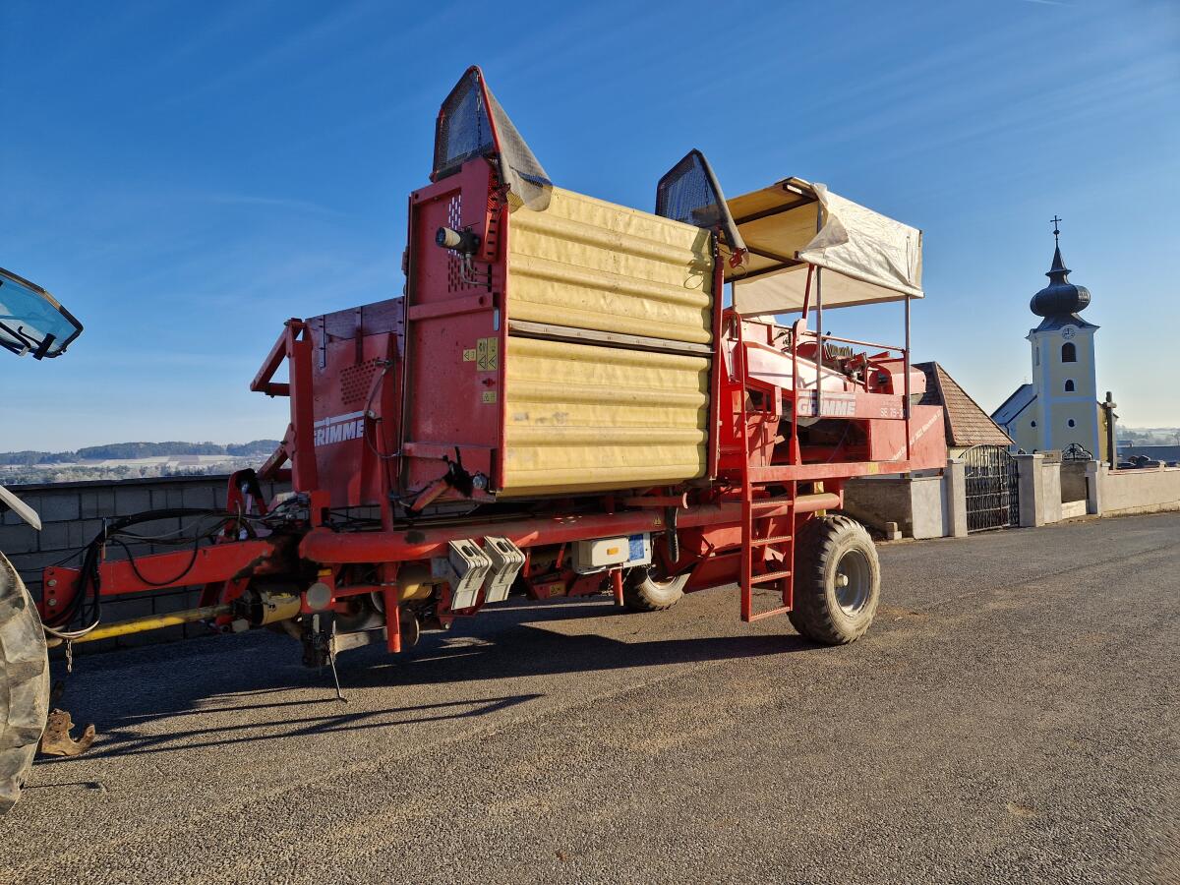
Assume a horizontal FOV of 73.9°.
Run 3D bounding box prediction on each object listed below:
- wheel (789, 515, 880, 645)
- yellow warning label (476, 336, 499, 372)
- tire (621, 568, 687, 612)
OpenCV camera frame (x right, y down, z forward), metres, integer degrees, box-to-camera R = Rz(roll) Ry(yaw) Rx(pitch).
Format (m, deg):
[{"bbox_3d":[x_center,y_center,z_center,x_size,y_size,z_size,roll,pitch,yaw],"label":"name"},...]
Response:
[{"bbox_3d":[2.090,1.170,6.736,1.067,1.067,0.385,0,0,-44],"label":"wheel"},{"bbox_3d":[-0.541,-0.464,4.129,0.005,0.175,0.175,0,4,-44],"label":"yellow warning label"},{"bbox_3d":[0.682,1.187,8.185,1.067,1.067,0.385,0,0,-44],"label":"tire"}]

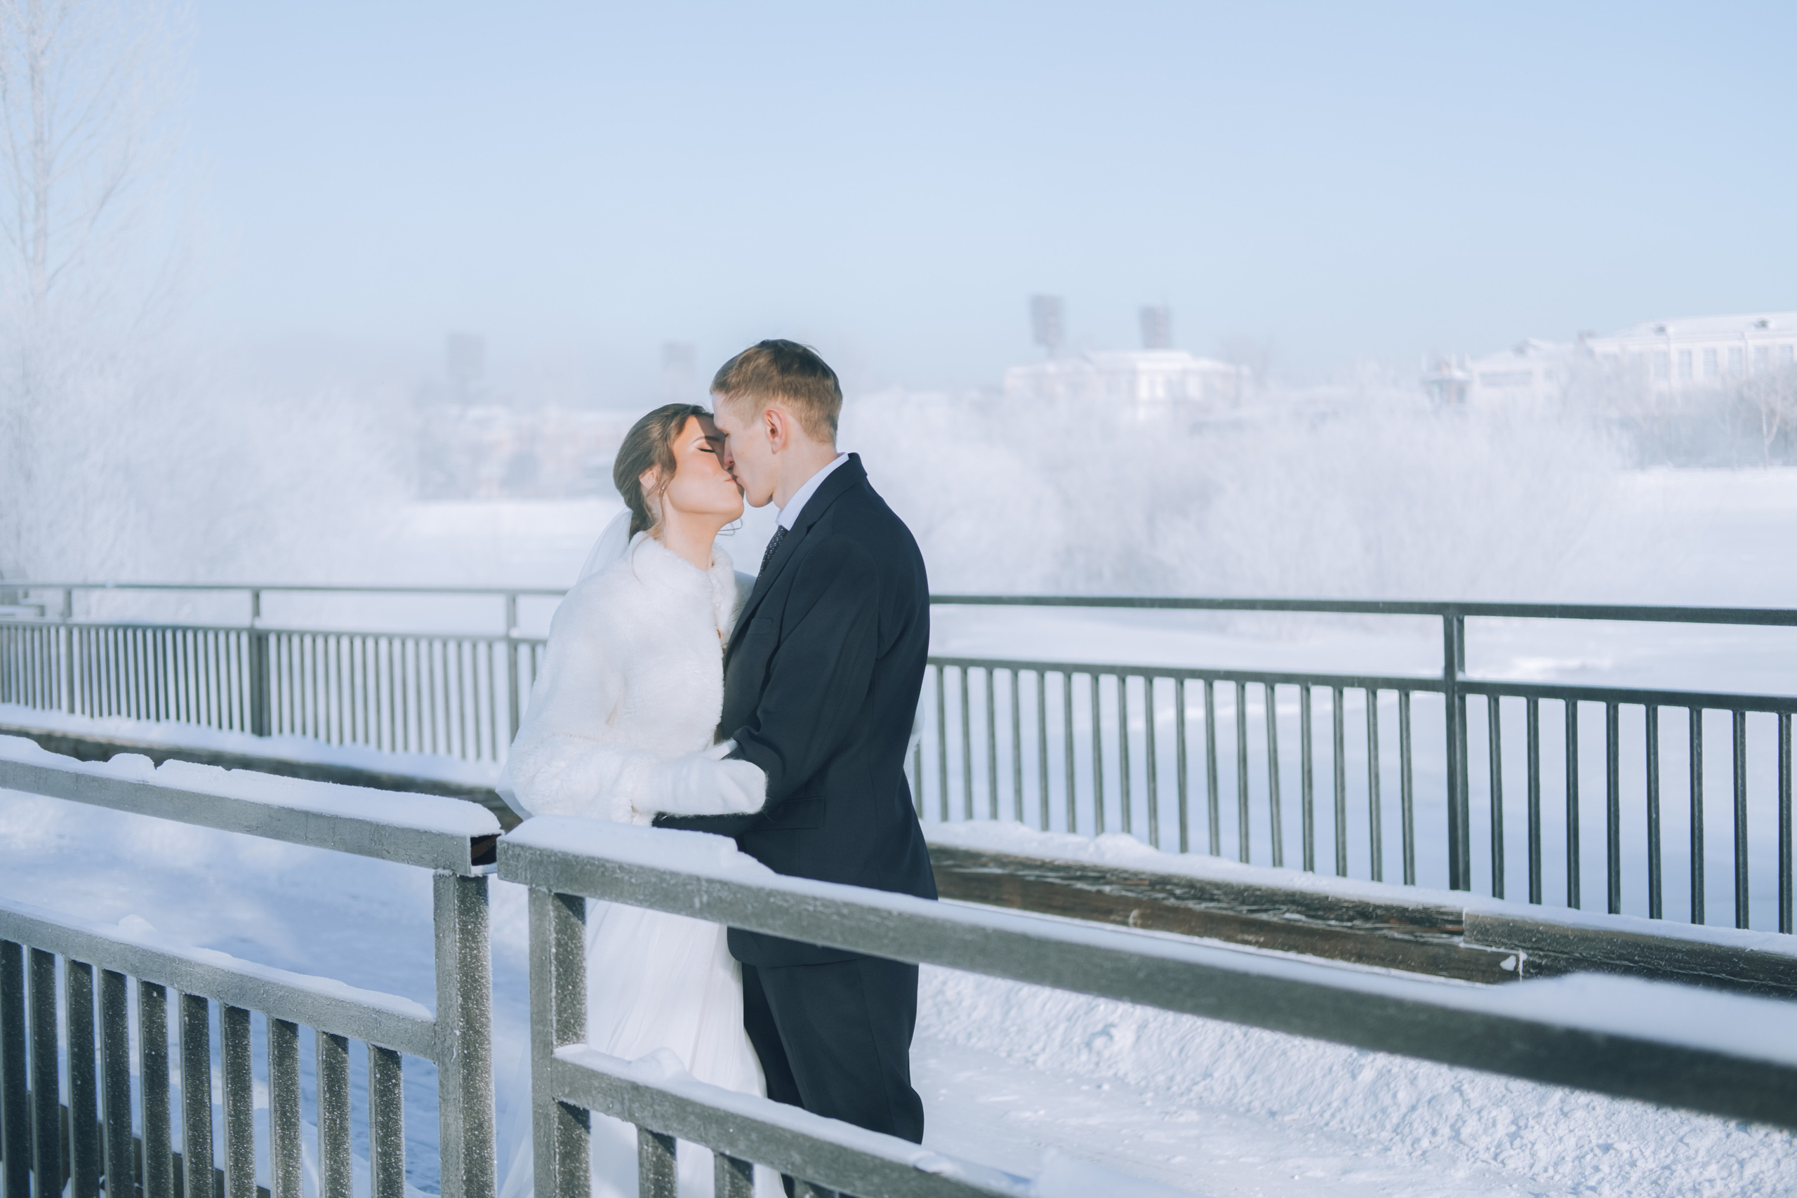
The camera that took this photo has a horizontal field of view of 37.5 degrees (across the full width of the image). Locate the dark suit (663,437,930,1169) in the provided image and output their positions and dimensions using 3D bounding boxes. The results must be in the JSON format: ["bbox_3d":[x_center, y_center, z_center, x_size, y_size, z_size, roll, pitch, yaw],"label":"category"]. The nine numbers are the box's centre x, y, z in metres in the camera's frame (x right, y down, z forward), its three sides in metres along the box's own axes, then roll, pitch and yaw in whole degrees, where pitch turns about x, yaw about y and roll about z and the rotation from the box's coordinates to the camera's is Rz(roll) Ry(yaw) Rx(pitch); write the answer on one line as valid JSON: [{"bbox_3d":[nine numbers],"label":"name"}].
[{"bbox_3d":[-0.152,0.539,4.123,0.440,1.520,0.540,-2,2,-5],"label":"dark suit"}]

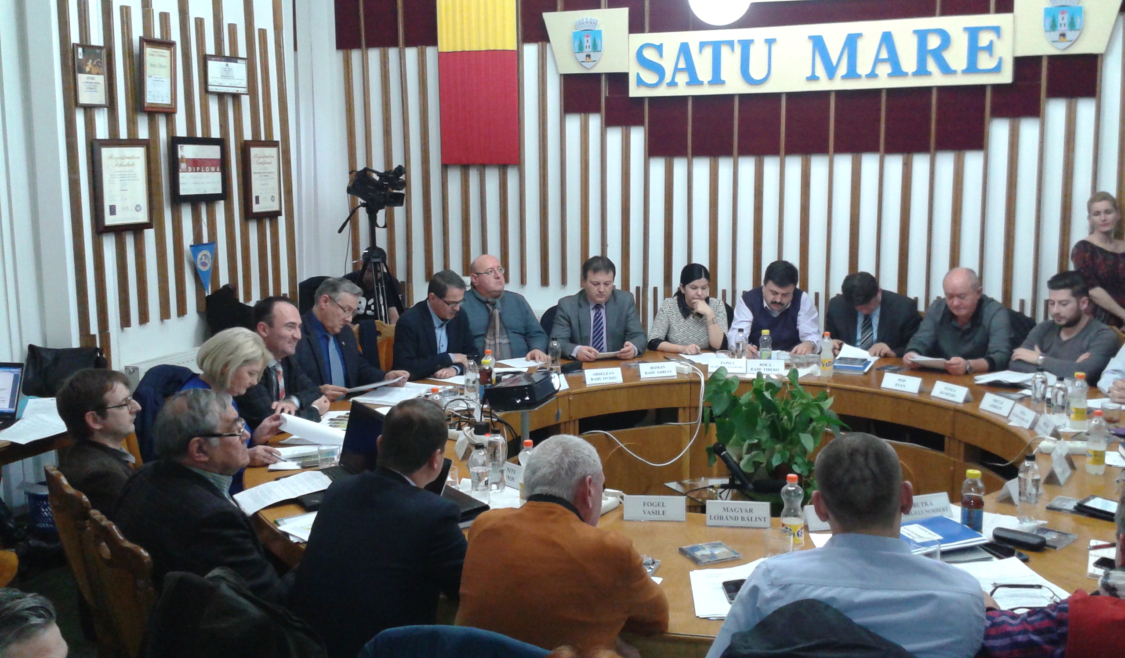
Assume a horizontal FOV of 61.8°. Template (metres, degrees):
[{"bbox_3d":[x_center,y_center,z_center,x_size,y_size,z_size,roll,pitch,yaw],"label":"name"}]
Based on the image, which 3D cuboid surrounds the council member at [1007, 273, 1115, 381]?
[{"bbox_3d":[2.637,0.359,5.048,0.570,1.325,0.750,9,13,44],"label":"council member"}]

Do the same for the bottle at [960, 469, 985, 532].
[{"bbox_3d":[1.258,0.534,2.885,0.067,0.217,0.067,-1,10,0],"label":"bottle"}]

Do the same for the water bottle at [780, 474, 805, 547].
[{"bbox_3d":[0.702,0.556,2.870,0.067,0.235,0.067,-1,10,0],"label":"water bottle"}]

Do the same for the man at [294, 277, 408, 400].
[{"bbox_3d":[-1.054,0.408,4.962,0.750,1.345,0.570,8,13,42],"label":"man"}]

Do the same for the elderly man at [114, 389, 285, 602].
[{"bbox_3d":[-0.831,0.794,2.643,0.800,1.310,0.550,-8,11,-40],"label":"elderly man"}]

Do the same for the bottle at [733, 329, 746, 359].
[{"bbox_3d":[1.019,0.115,5.409,0.068,0.225,0.068,-1,10,0],"label":"bottle"}]

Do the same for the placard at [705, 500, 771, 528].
[{"bbox_3d":[0.567,0.595,3.039,0.207,0.075,0.065,0,10,6],"label":"placard"}]

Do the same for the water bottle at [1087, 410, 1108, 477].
[{"bbox_3d":[1.980,0.419,3.496,0.070,0.240,0.070,-1,8,0],"label":"water bottle"}]

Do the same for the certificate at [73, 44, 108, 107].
[{"bbox_3d":[-2.586,-1.387,5.150,0.025,0.335,0.225,2,10,20],"label":"certificate"}]

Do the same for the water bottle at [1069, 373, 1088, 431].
[{"bbox_3d":[2.204,0.308,4.010,0.068,0.235,0.068,-1,10,0],"label":"water bottle"}]

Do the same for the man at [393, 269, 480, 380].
[{"bbox_3d":[-0.691,0.361,5.582,0.550,1.320,0.750,-7,10,-38],"label":"man"}]

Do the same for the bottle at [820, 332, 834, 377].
[{"bbox_3d":[1.515,0.148,5.400,0.070,0.240,0.070,-1,8,0],"label":"bottle"}]

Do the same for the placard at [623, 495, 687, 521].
[{"bbox_3d":[0.305,0.587,3.104,0.207,0.074,0.065,0,10,4],"label":"placard"}]

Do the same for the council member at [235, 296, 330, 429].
[{"bbox_3d":[-1.149,0.513,4.417,0.750,1.320,0.560,7,12,40],"label":"council member"}]

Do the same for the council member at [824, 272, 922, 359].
[{"bbox_3d":[1.807,0.294,5.660,0.580,1.270,0.750,4,11,26],"label":"council member"}]

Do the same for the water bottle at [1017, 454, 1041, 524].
[{"bbox_3d":[1.493,0.512,3.010,0.066,0.220,0.066,-1,10,0],"label":"water bottle"}]

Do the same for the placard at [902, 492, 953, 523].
[{"bbox_3d":[1.174,0.581,3.086,0.207,0.072,0.065,-3,10,-13],"label":"placard"}]

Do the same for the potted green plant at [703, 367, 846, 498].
[{"bbox_3d":[0.933,0.464,4.080,0.600,0.600,0.540,-1,10,0],"label":"potted green plant"}]

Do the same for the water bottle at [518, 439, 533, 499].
[{"bbox_3d":[-0.115,0.496,3.203,0.066,0.232,0.066,-1,10,0],"label":"water bottle"}]

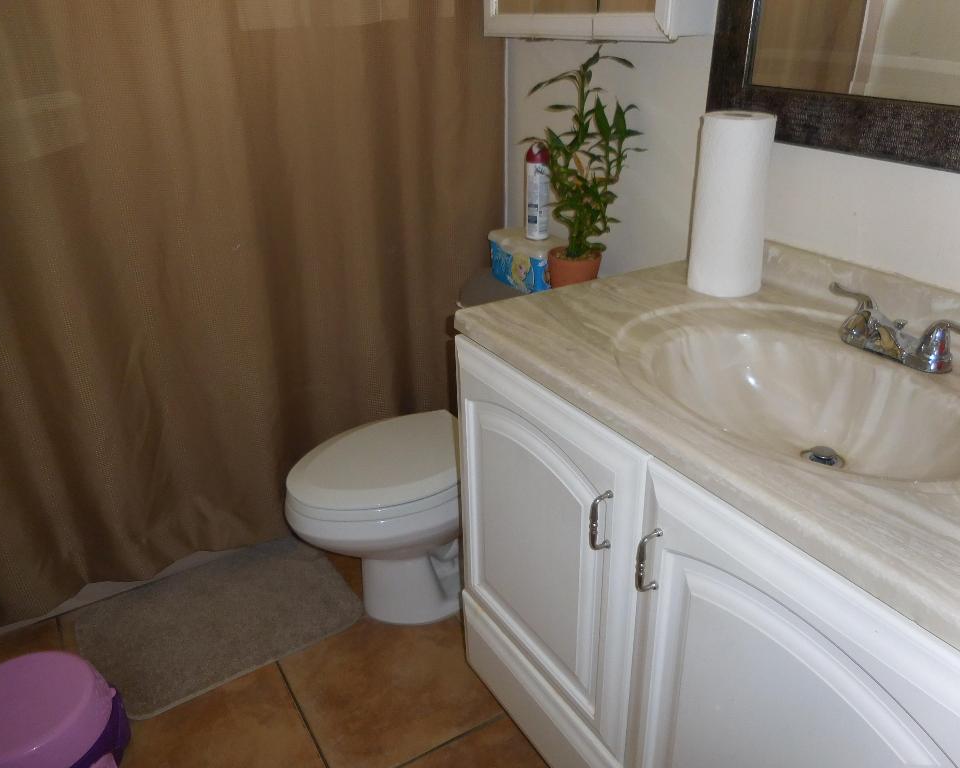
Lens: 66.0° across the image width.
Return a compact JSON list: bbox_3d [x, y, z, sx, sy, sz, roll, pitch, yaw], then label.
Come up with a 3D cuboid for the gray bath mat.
[{"bbox_3d":[-0.605,0.543,1.771,0.565,0.016,0.385,-18,31,-29],"label":"gray bath mat"}]

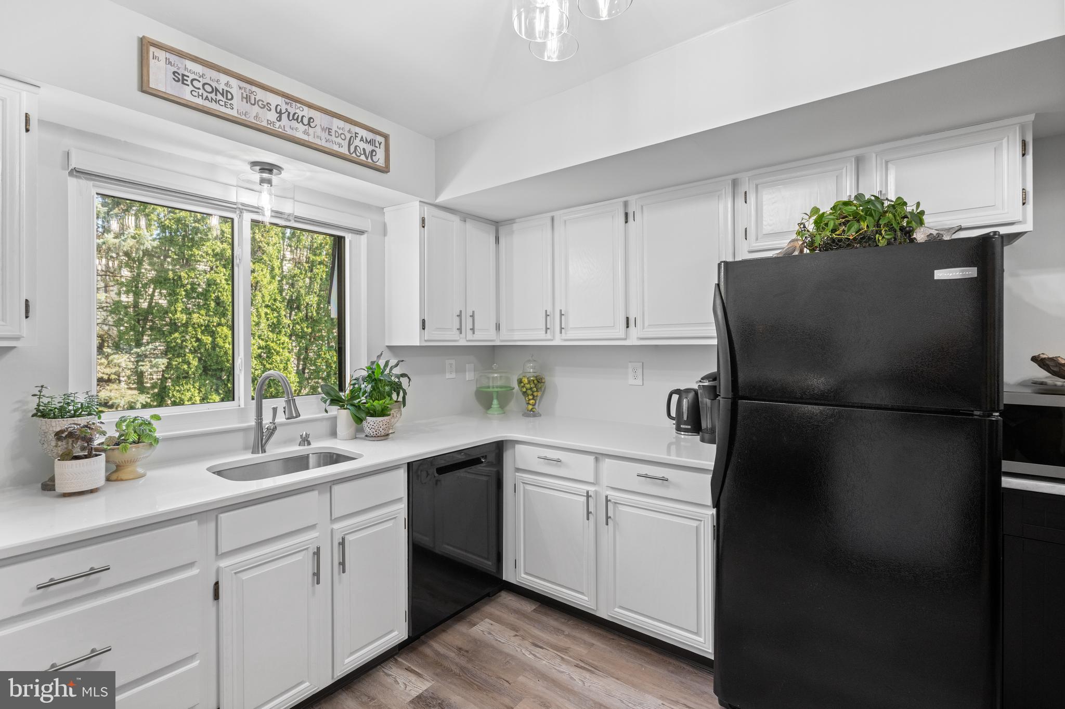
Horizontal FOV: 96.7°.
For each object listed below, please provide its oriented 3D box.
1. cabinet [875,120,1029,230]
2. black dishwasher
[{"bbox_3d":[1.571,-0.608,1.812,0.430,0.377,0.320,1,1,37],"label":"cabinet"},{"bbox_3d":[-0.583,0.876,2.454,0.605,0.830,0.605,0,1,37],"label":"black dishwasher"}]

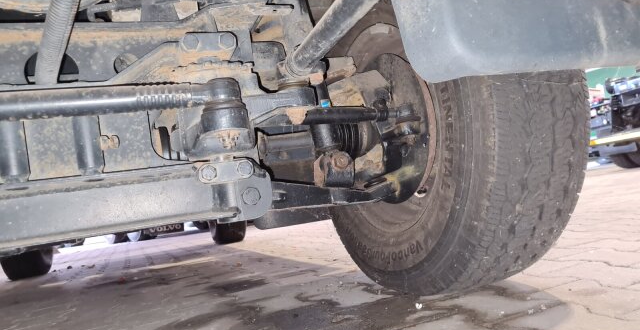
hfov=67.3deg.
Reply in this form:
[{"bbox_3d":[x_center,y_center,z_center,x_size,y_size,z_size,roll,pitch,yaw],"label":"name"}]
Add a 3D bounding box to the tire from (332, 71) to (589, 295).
[{"bbox_3d":[0.209,-0.086,1.058,0.238,0.708,0.716,-6,-4,-22],"label":"tire"}]

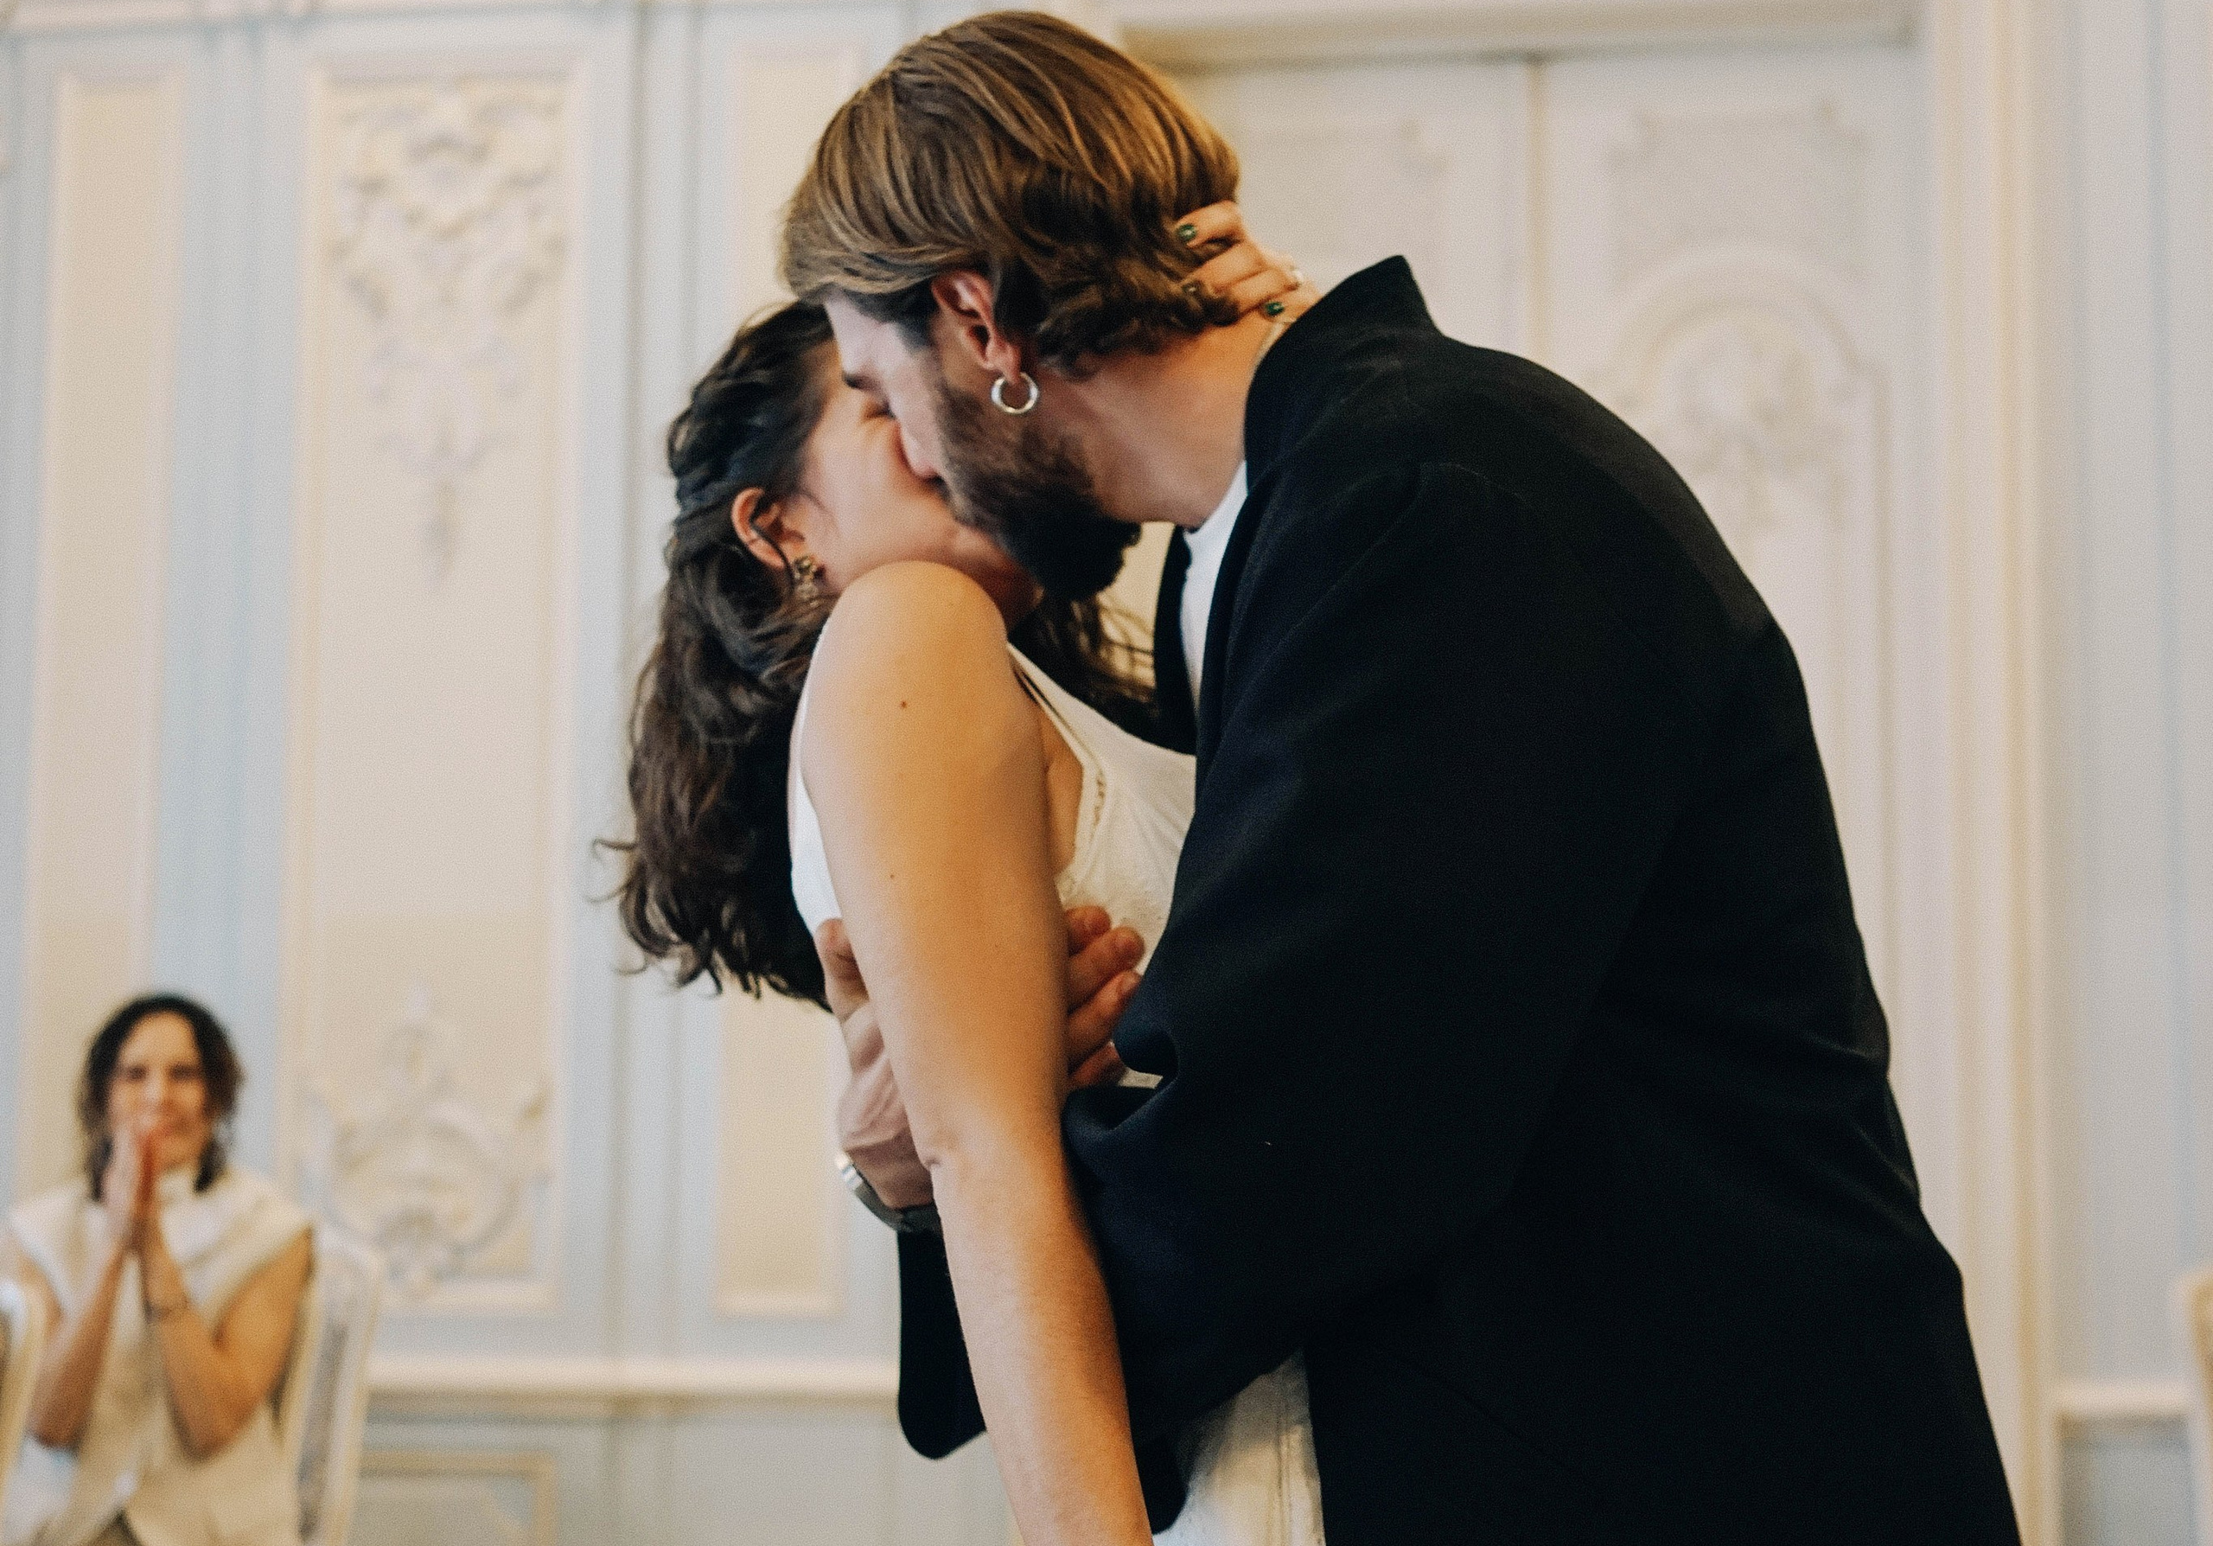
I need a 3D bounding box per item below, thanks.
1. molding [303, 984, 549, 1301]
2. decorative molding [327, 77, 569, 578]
[{"bbox_3d":[-1.138,0.615,5.398,0.396,0.520,0.050,0,-5,7],"label":"molding"},{"bbox_3d":[-1.127,-0.763,5.526,0.394,0.851,0.050,0,-5,7],"label":"decorative molding"}]

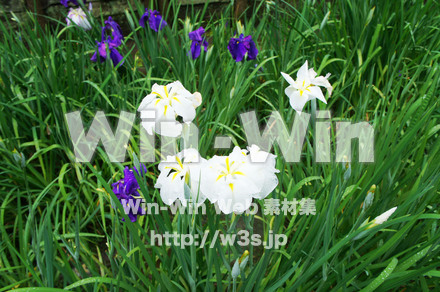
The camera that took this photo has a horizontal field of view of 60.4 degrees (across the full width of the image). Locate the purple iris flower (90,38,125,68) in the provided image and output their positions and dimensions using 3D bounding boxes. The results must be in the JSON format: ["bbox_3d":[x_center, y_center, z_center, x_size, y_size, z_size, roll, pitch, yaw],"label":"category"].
[{"bbox_3d":[-0.511,-0.425,1.720,0.145,0.108,0.120,-9,34,-14],"label":"purple iris flower"}]

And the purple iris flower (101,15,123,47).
[{"bbox_3d":[-0.511,-0.542,1.800,0.110,0.125,0.105,-9,34,-13],"label":"purple iris flower"}]

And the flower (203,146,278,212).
[{"bbox_3d":[0.053,0.091,1.030,0.200,0.125,0.160,0,32,0],"label":"flower"}]

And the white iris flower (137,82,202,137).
[{"bbox_3d":[-0.149,-0.113,1.140,0.180,0.115,0.150,3,32,4],"label":"white iris flower"}]

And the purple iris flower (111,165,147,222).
[{"bbox_3d":[-0.278,0.144,1.150,0.115,0.130,0.115,0,32,0],"label":"purple iris flower"}]

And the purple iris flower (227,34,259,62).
[{"bbox_3d":[0.106,-0.451,1.750,0.135,0.108,0.120,2,33,3],"label":"purple iris flower"}]

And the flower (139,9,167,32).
[{"bbox_3d":[-0.335,-0.630,1.900,0.130,0.105,0.120,-5,33,-8],"label":"flower"}]

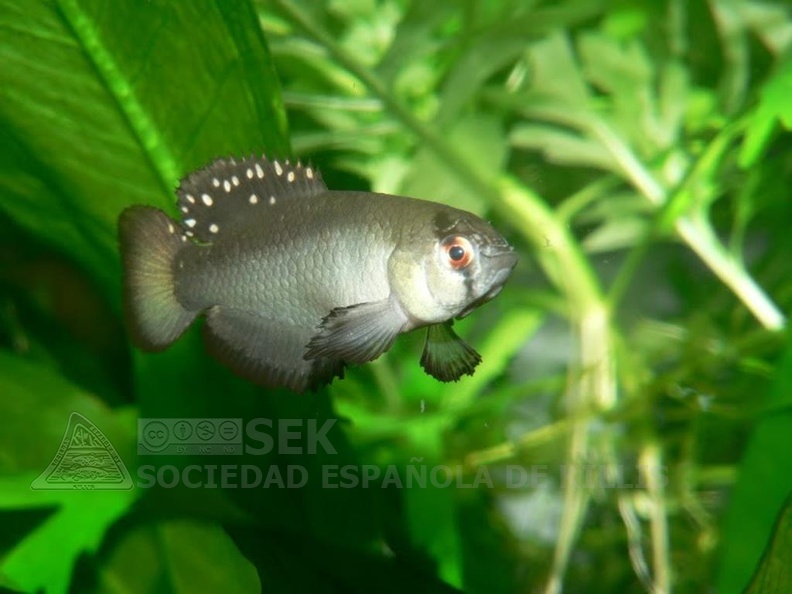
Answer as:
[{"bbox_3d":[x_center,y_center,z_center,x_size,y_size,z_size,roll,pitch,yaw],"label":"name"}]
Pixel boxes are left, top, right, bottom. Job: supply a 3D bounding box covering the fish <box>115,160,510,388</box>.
[{"bbox_3d":[-0.011,-0.003,0.174,0.055,0.028,0.021,-1,2,32],"label":"fish"}]

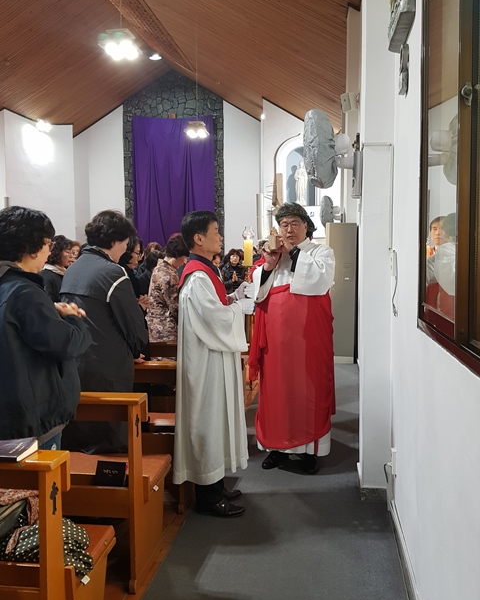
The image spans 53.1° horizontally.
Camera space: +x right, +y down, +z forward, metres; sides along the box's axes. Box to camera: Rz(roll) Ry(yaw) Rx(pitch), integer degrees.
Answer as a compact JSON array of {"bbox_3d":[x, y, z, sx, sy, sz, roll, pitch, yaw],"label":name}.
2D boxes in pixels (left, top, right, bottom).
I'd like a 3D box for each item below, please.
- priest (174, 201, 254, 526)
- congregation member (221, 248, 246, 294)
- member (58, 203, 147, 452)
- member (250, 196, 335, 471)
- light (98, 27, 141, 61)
[{"bbox_3d":[-0.154,0.361,2.701,0.450,1.690,0.510,0,5,-3],"label":"priest"},{"bbox_3d":[-0.096,-0.023,7.686,0.480,1.560,0.360,0,5,0],"label":"congregation member"},{"bbox_3d":[-0.754,0.369,2.695,0.430,1.670,0.490,-5,7,-42],"label":"member"},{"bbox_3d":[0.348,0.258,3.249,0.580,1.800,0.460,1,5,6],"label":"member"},{"bbox_3d":[-1.821,-3.853,7.264,0.470,0.290,0.470,1,5,11],"label":"light"}]

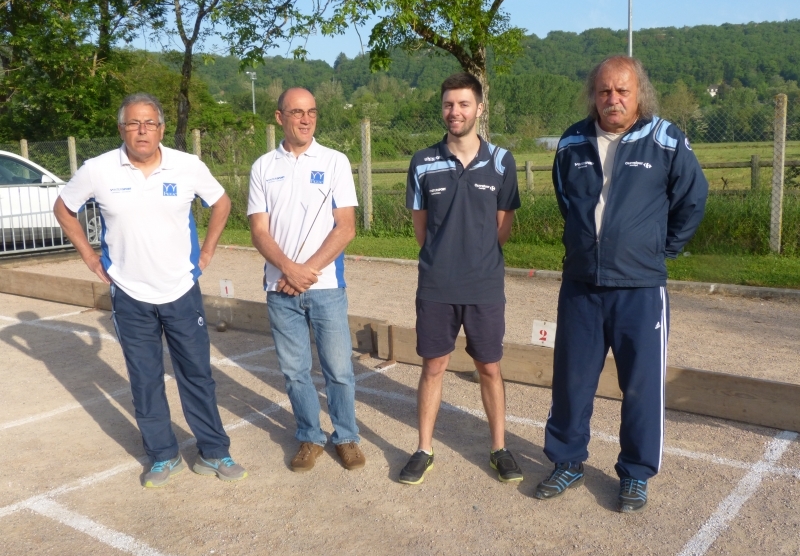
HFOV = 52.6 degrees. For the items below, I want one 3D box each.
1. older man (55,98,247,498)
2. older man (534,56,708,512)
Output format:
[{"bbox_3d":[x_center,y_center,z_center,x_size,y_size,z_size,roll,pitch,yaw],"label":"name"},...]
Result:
[{"bbox_3d":[-1.118,0.053,3.664,0.820,1.734,0.400,-3,9,-12],"label":"older man"},{"bbox_3d":[0.903,0.012,3.343,0.640,1.802,0.440,4,10,31],"label":"older man"}]

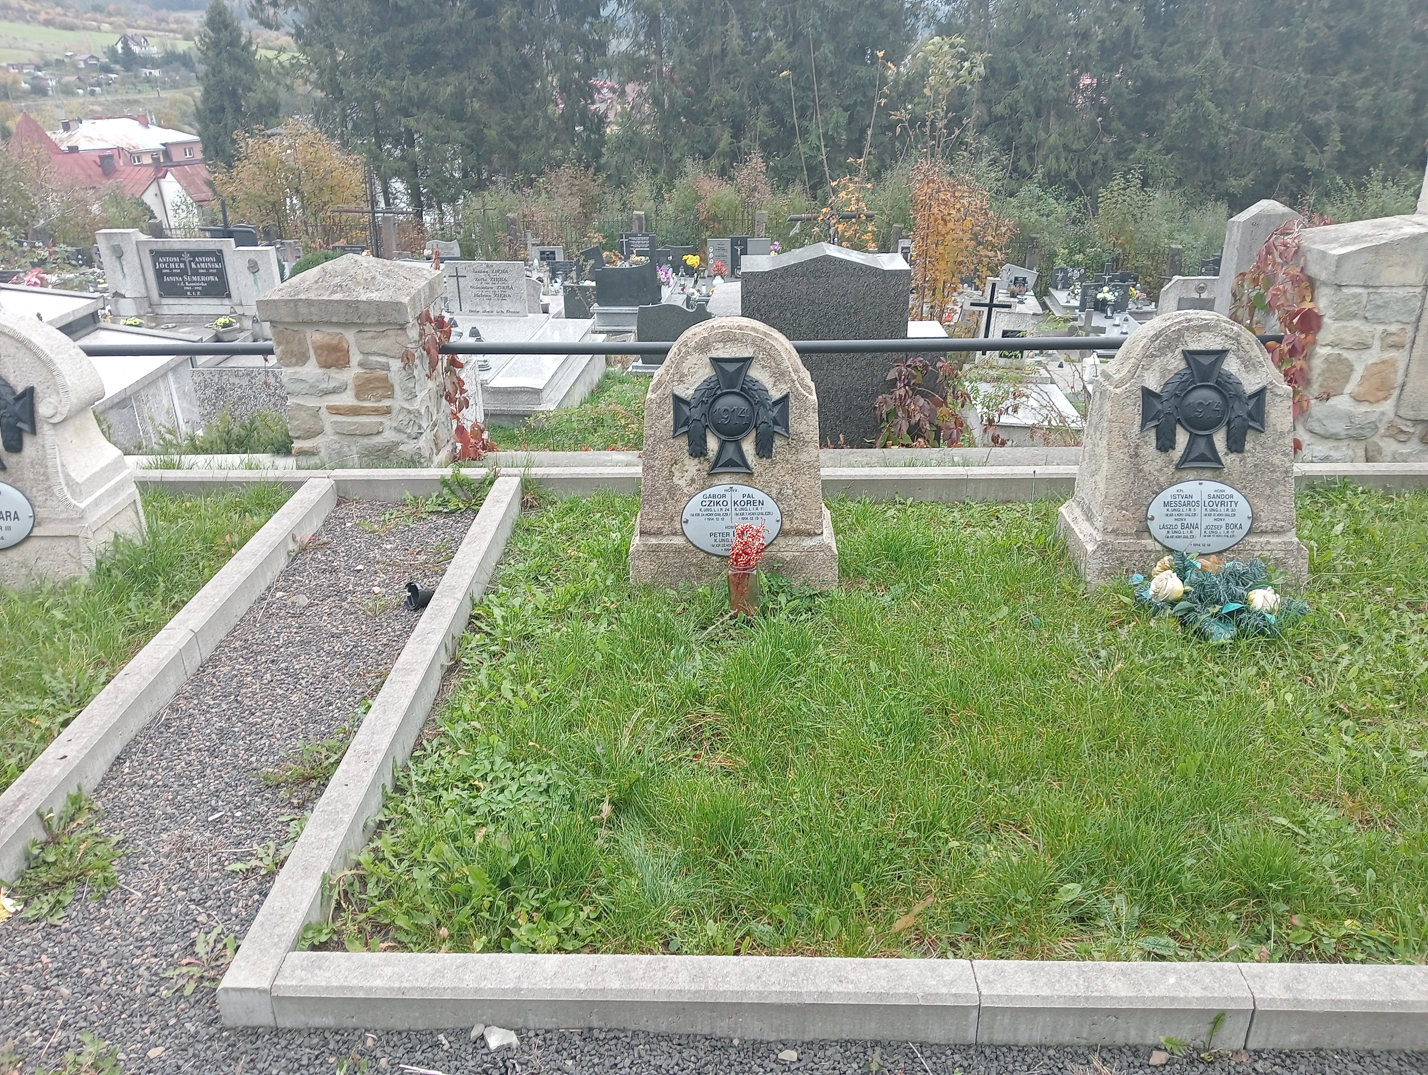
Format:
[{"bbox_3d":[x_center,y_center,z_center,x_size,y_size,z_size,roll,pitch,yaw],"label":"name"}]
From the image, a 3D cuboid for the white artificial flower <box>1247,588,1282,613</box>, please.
[{"bbox_3d":[1.341,0.153,2.823,0.073,0.058,0.065,0,24,1],"label":"white artificial flower"}]

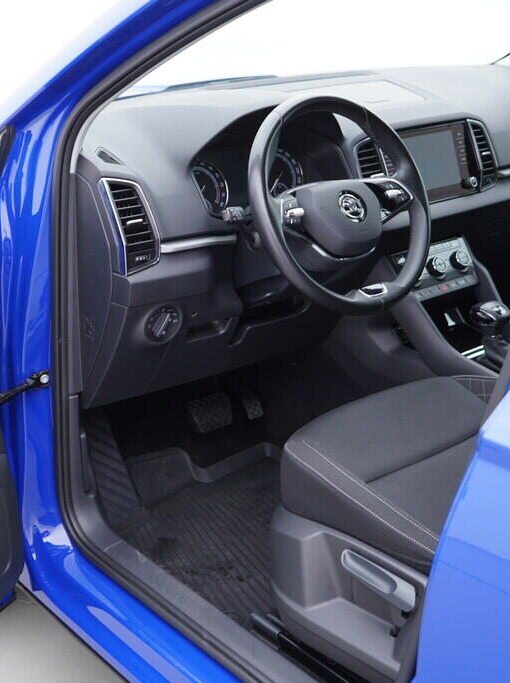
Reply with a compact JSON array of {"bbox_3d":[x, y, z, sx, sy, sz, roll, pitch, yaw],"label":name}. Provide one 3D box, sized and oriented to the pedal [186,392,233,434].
[{"bbox_3d":[-0.093,0.150,2.159,0.083,0.070,0.035,-17,-12,-37],"label":"pedal"}]

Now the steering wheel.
[{"bbox_3d":[0.138,-0.221,1.664,0.370,0.370,0.100,-17,-2,-37],"label":"steering wheel"}]

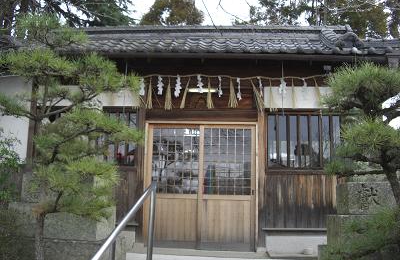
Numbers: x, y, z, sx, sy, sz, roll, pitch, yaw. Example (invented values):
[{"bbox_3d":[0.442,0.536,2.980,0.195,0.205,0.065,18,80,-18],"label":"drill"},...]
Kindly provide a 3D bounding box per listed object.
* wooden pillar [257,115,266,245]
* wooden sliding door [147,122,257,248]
[{"bbox_3d":[0.922,0.746,6.410,0.134,2.065,0.130,1,-8,2],"label":"wooden pillar"},{"bbox_3d":[0.012,0.850,6.400,1.670,1.900,0.100,1,-3,3],"label":"wooden sliding door"}]

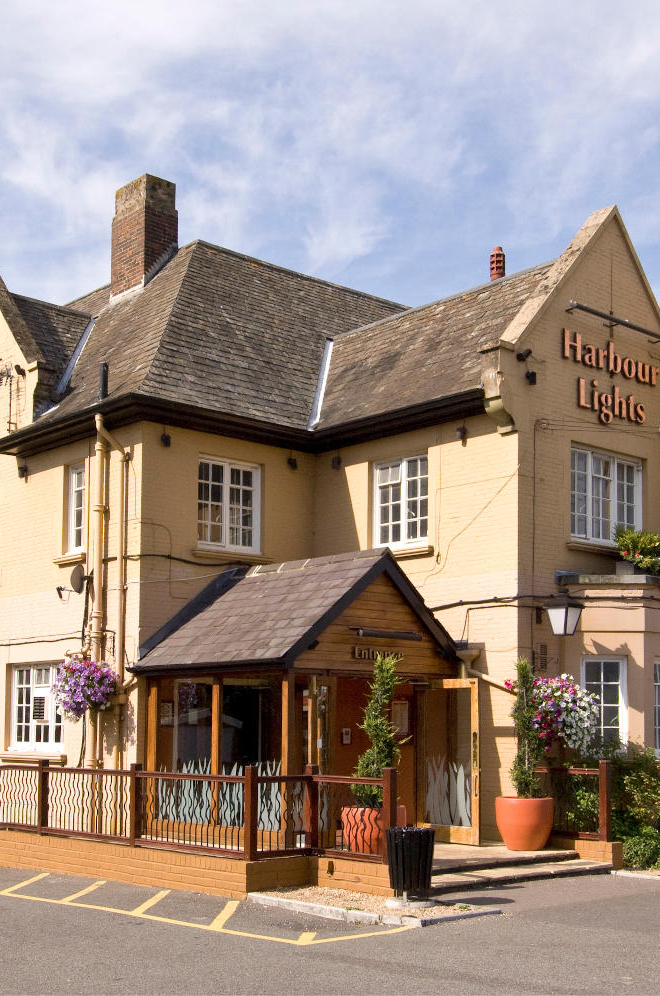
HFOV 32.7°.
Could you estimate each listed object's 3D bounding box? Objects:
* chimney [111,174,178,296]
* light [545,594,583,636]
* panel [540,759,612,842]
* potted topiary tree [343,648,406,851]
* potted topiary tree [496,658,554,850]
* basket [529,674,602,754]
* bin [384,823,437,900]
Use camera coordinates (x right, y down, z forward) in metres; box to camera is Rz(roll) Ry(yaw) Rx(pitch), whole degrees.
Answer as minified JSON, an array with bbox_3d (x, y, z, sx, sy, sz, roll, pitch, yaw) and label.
[{"bbox_3d":[-3.247,-4.587,19.700,0.660,1.950,0.950,7,-9,-41],"label":"chimney"},{"bbox_3d":[2.926,1.481,14.100,0.370,0.550,0.380,7,-9,-42],"label":"light"},{"bbox_3d":[3.175,3.944,14.600,0.130,1.050,1.100,8,-11,-42],"label":"panel"},{"bbox_3d":[0.511,2.865,12.900,0.740,2.270,0.740,0,-7,0],"label":"potted topiary tree"},{"bbox_3d":[2.397,3.145,13.800,0.720,2.300,0.720,0,-8,0],"label":"potted topiary tree"},{"bbox_3d":[2.953,2.688,14.100,0.880,0.980,0.850,0,-7,0],"label":"basket"},{"bbox_3d":[0.747,3.375,10.400,0.450,0.700,0.450,0,-7,0],"label":"bin"}]

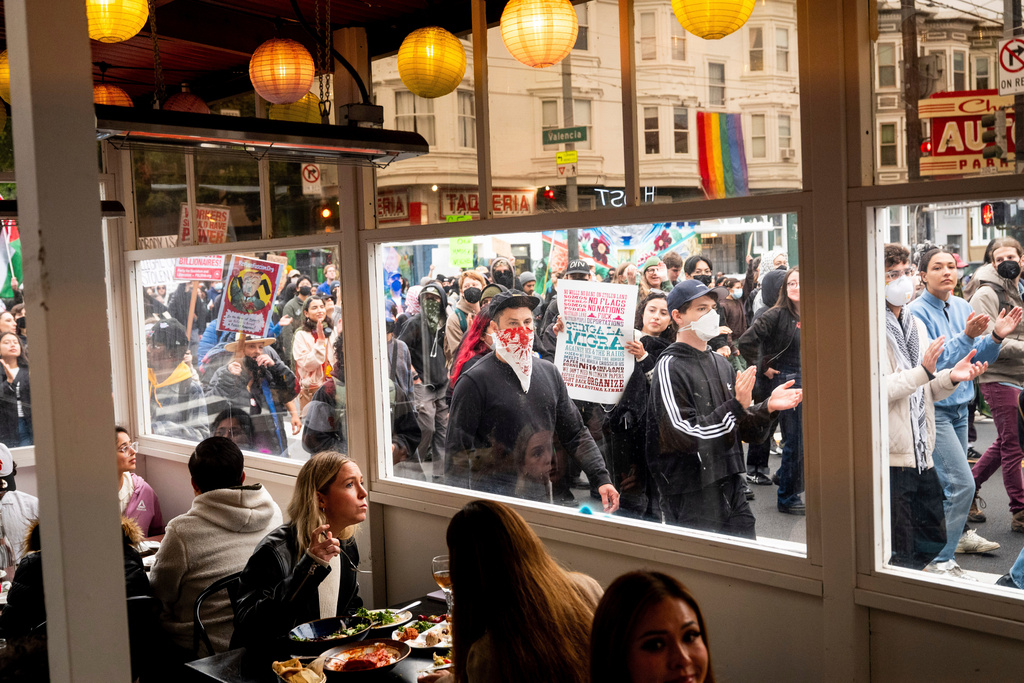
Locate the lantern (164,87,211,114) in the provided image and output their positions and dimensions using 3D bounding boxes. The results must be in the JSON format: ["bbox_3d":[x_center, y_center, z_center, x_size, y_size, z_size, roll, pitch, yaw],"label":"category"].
[{"bbox_3d":[-1.285,-0.890,4.950,0.200,0.200,0.200,-2,4,0],"label":"lantern"}]

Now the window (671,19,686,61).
[{"bbox_3d":[6.035,-10.989,45.200,0.760,1.680,0.150,-5,5,-40],"label":"window"}]

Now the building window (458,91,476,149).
[{"bbox_3d":[-1.401,-6.979,39.400,0.680,1.760,0.150,-5,4,-34],"label":"building window"}]

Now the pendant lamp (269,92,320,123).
[{"bbox_3d":[-0.756,-0.791,4.420,0.200,0.200,0.200,-2,4,0],"label":"pendant lamp"}]

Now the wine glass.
[{"bbox_3d":[-0.187,0.740,3.708,0.095,0.200,0.095,-2,4,0],"label":"wine glass"}]

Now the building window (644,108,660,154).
[{"bbox_3d":[5.045,-7.574,45.100,0.530,1.650,0.150,-2,4,2],"label":"building window"}]

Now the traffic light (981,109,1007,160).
[{"bbox_3d":[7.540,-3.226,19.600,0.350,0.760,0.250,0,5,38],"label":"traffic light"}]

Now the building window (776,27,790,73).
[{"bbox_3d":[10.418,-11.205,48.028,0.840,1.738,0.150,-5,5,-40],"label":"building window"}]

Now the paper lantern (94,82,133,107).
[{"bbox_3d":[-1.323,-0.730,4.050,0.210,0.205,0.210,-5,5,-40],"label":"paper lantern"}]

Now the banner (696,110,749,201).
[{"bbox_3d":[7.870,-6.895,46.904,2.579,3.448,0.150,-5,5,-40],"label":"banner"}]

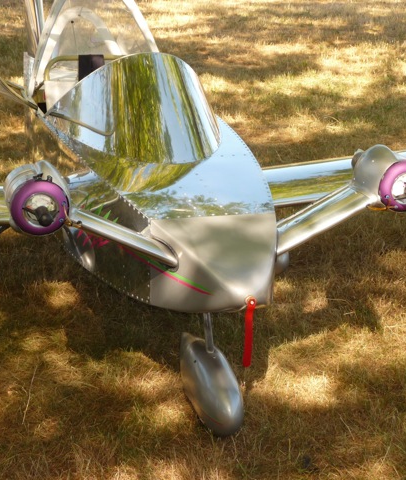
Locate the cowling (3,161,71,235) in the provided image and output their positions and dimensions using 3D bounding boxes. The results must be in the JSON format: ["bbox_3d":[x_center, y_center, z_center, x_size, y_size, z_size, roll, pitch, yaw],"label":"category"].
[{"bbox_3d":[-0.446,-0.121,2.711,0.160,0.165,0.270,-4,21,-16],"label":"cowling"}]

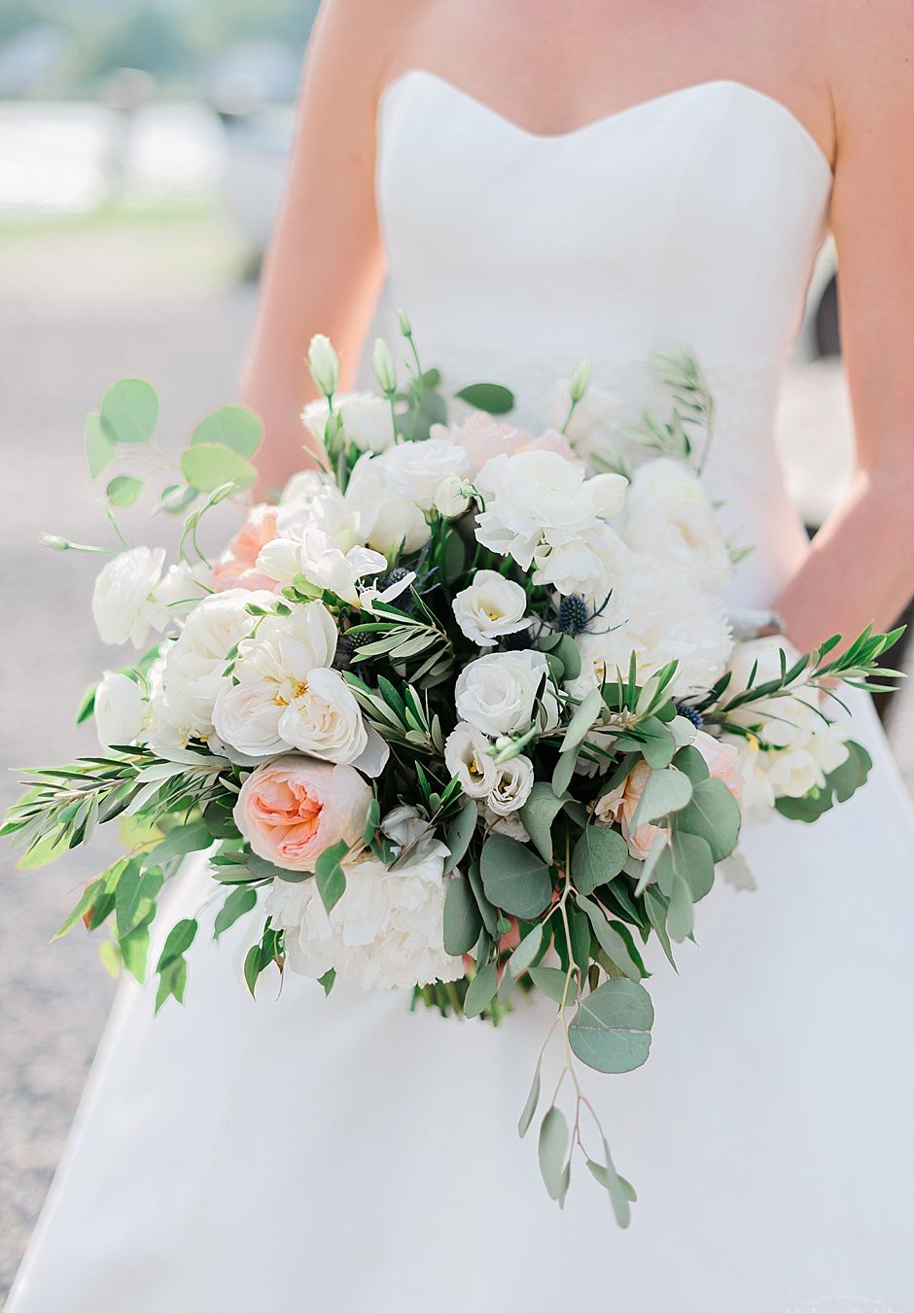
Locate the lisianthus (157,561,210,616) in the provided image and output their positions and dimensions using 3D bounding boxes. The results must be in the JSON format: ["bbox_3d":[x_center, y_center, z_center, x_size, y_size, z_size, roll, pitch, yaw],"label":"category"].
[{"bbox_3d":[-0.168,-0.043,1.190,0.039,0.040,0.036,12,-13,35],"label":"lisianthus"}]

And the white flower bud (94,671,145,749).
[{"bbox_3d":[-0.210,0.034,1.190,0.034,0.050,0.042,8,-3,24],"label":"white flower bud"}]

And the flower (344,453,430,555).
[{"bbox_3d":[-0.042,-0.094,1.180,0.056,0.059,0.055,2,17,6],"label":"flower"}]

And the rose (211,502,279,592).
[{"bbox_3d":[-0.124,-0.065,1.130,0.045,0.050,0.045,11,20,34],"label":"rose"}]

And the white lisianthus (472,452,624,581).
[{"bbox_3d":[0.057,-0.087,1.160,0.093,0.060,0.078,-1,60,-4],"label":"white lisianthus"}]

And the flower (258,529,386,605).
[{"bbox_3d":[-0.081,-0.055,1.155,0.079,0.044,0.052,0,-18,0],"label":"flower"}]

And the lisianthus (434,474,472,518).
[{"bbox_3d":[-0.003,-0.088,1.050,0.022,0.020,0.020,27,12,-44],"label":"lisianthus"}]

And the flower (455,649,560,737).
[{"bbox_3d":[0.030,0.022,1.135,0.060,0.052,0.050,3,-11,9],"label":"flower"}]

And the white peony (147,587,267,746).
[{"bbox_3d":[-0.141,0.005,1.090,0.072,0.080,0.060,9,19,27],"label":"white peony"}]

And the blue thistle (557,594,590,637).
[{"bbox_3d":[0.071,-0.025,1.165,0.020,0.025,0.021,0,17,0],"label":"blue thistle"}]

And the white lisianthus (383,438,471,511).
[{"bbox_3d":[-0.019,-0.113,1.180,0.054,0.038,0.050,-1,17,-3],"label":"white lisianthus"}]

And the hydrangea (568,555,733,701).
[{"bbox_3d":[0.120,-0.016,1.185,0.106,0.096,0.080,-7,-18,-21],"label":"hydrangea"}]

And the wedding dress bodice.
[{"bbox_3d":[0.102,-0.228,1.340,0.305,0.355,0.225,5,17,17],"label":"wedding dress bodice"}]

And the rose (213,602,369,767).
[{"bbox_3d":[-0.095,0.017,1.125,0.100,0.099,0.065,1,-3,3],"label":"rose"}]

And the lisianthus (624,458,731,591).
[{"bbox_3d":[0.134,-0.081,1.160,0.062,0.073,0.055,-6,18,-18],"label":"lisianthus"}]

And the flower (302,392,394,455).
[{"bbox_3d":[-0.066,-0.140,1.150,0.053,0.034,0.050,3,17,11],"label":"flower"}]

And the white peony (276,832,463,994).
[{"bbox_3d":[-0.052,0.144,1.090,0.104,0.082,0.080,2,17,5],"label":"white peony"}]

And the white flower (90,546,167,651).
[{"bbox_3d":[-0.192,-0.035,1.120,0.040,0.052,0.045,-11,20,-33],"label":"white flower"}]

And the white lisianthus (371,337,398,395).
[{"bbox_3d":[-0.042,-0.168,1.100,0.015,0.033,0.015,-10,12,2],"label":"white lisianthus"}]

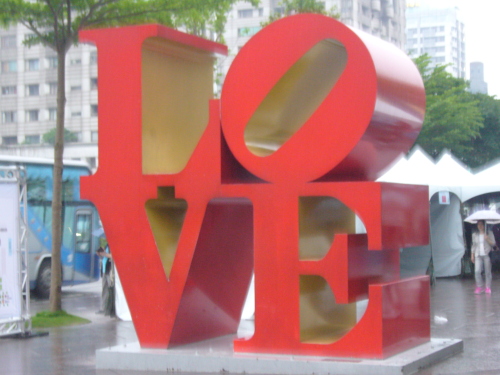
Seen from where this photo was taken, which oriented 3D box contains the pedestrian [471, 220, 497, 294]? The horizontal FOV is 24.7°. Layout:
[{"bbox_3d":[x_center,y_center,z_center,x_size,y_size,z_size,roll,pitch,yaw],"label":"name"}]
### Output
[{"bbox_3d":[4.997,1.486,24.400,0.530,1.600,0.360,0,-1,16],"label":"pedestrian"}]

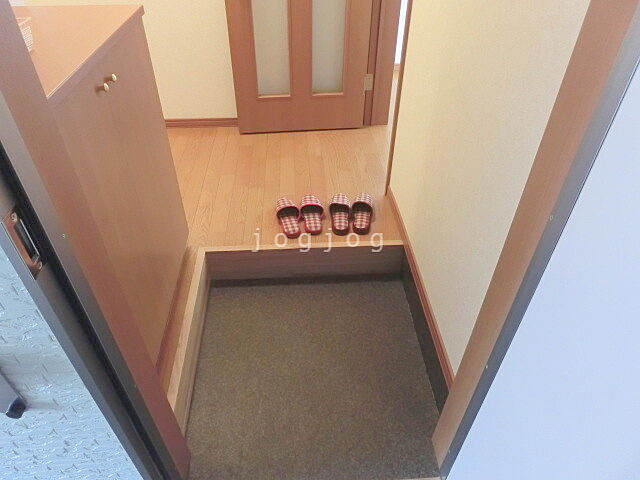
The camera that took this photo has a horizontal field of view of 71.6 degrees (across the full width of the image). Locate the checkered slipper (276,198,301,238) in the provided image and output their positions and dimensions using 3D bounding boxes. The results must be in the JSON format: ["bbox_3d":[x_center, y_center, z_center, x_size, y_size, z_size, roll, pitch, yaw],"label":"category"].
[{"bbox_3d":[-0.143,-0.118,1.956,0.098,0.070,0.266,-6,41,-8],"label":"checkered slipper"}]

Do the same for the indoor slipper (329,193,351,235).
[{"bbox_3d":[0.093,-0.133,1.978,0.094,0.070,0.272,0,40,0],"label":"indoor slipper"}]

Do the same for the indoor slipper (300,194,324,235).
[{"bbox_3d":[-0.037,-0.134,1.976,0.098,0.070,0.264,-3,41,-4],"label":"indoor slipper"}]

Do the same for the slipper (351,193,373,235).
[{"bbox_3d":[0.193,-0.136,1.982,0.094,0.070,0.273,4,41,4],"label":"slipper"}]

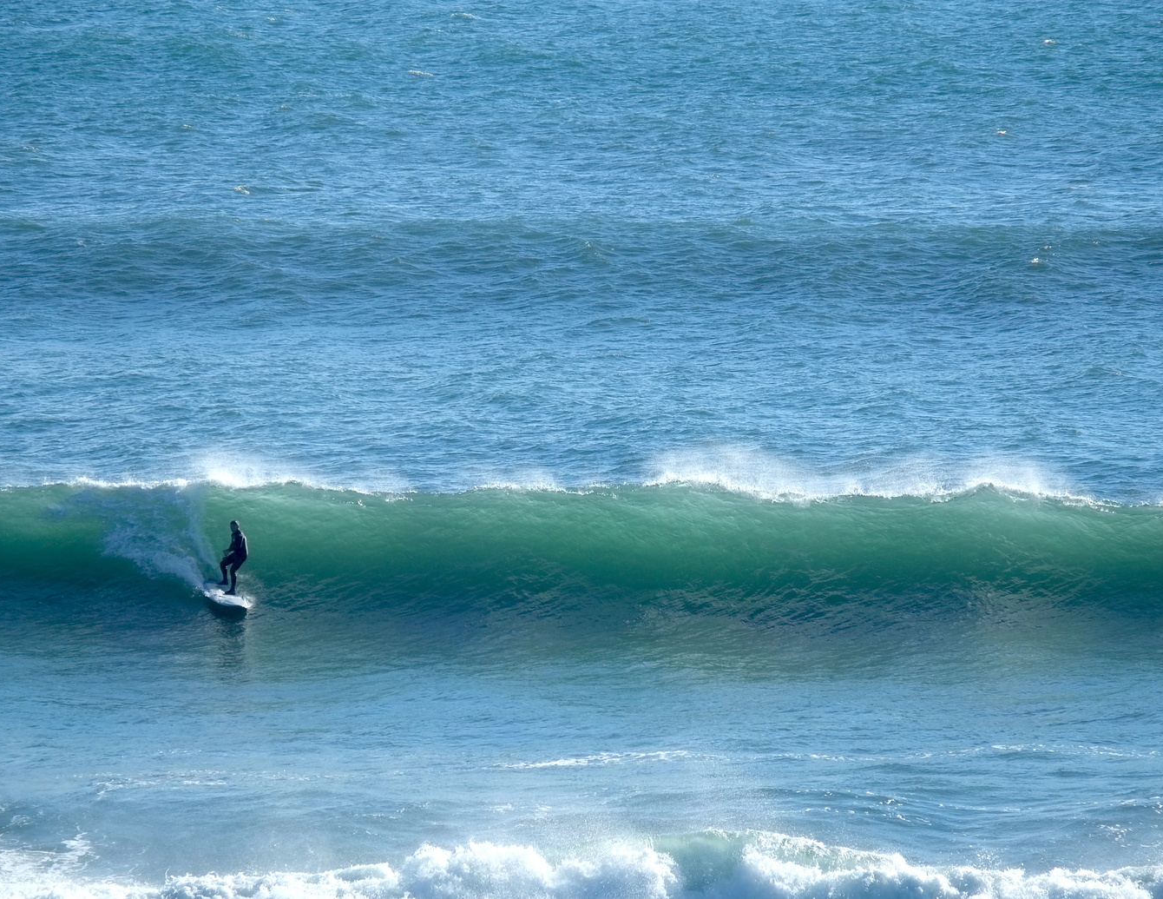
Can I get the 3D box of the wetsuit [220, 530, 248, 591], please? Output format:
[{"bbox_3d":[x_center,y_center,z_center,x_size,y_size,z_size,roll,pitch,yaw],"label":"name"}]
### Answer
[{"bbox_3d":[-7.621,2.432,283.000,0.550,1.310,0.660,-4,8,-32],"label":"wetsuit"}]

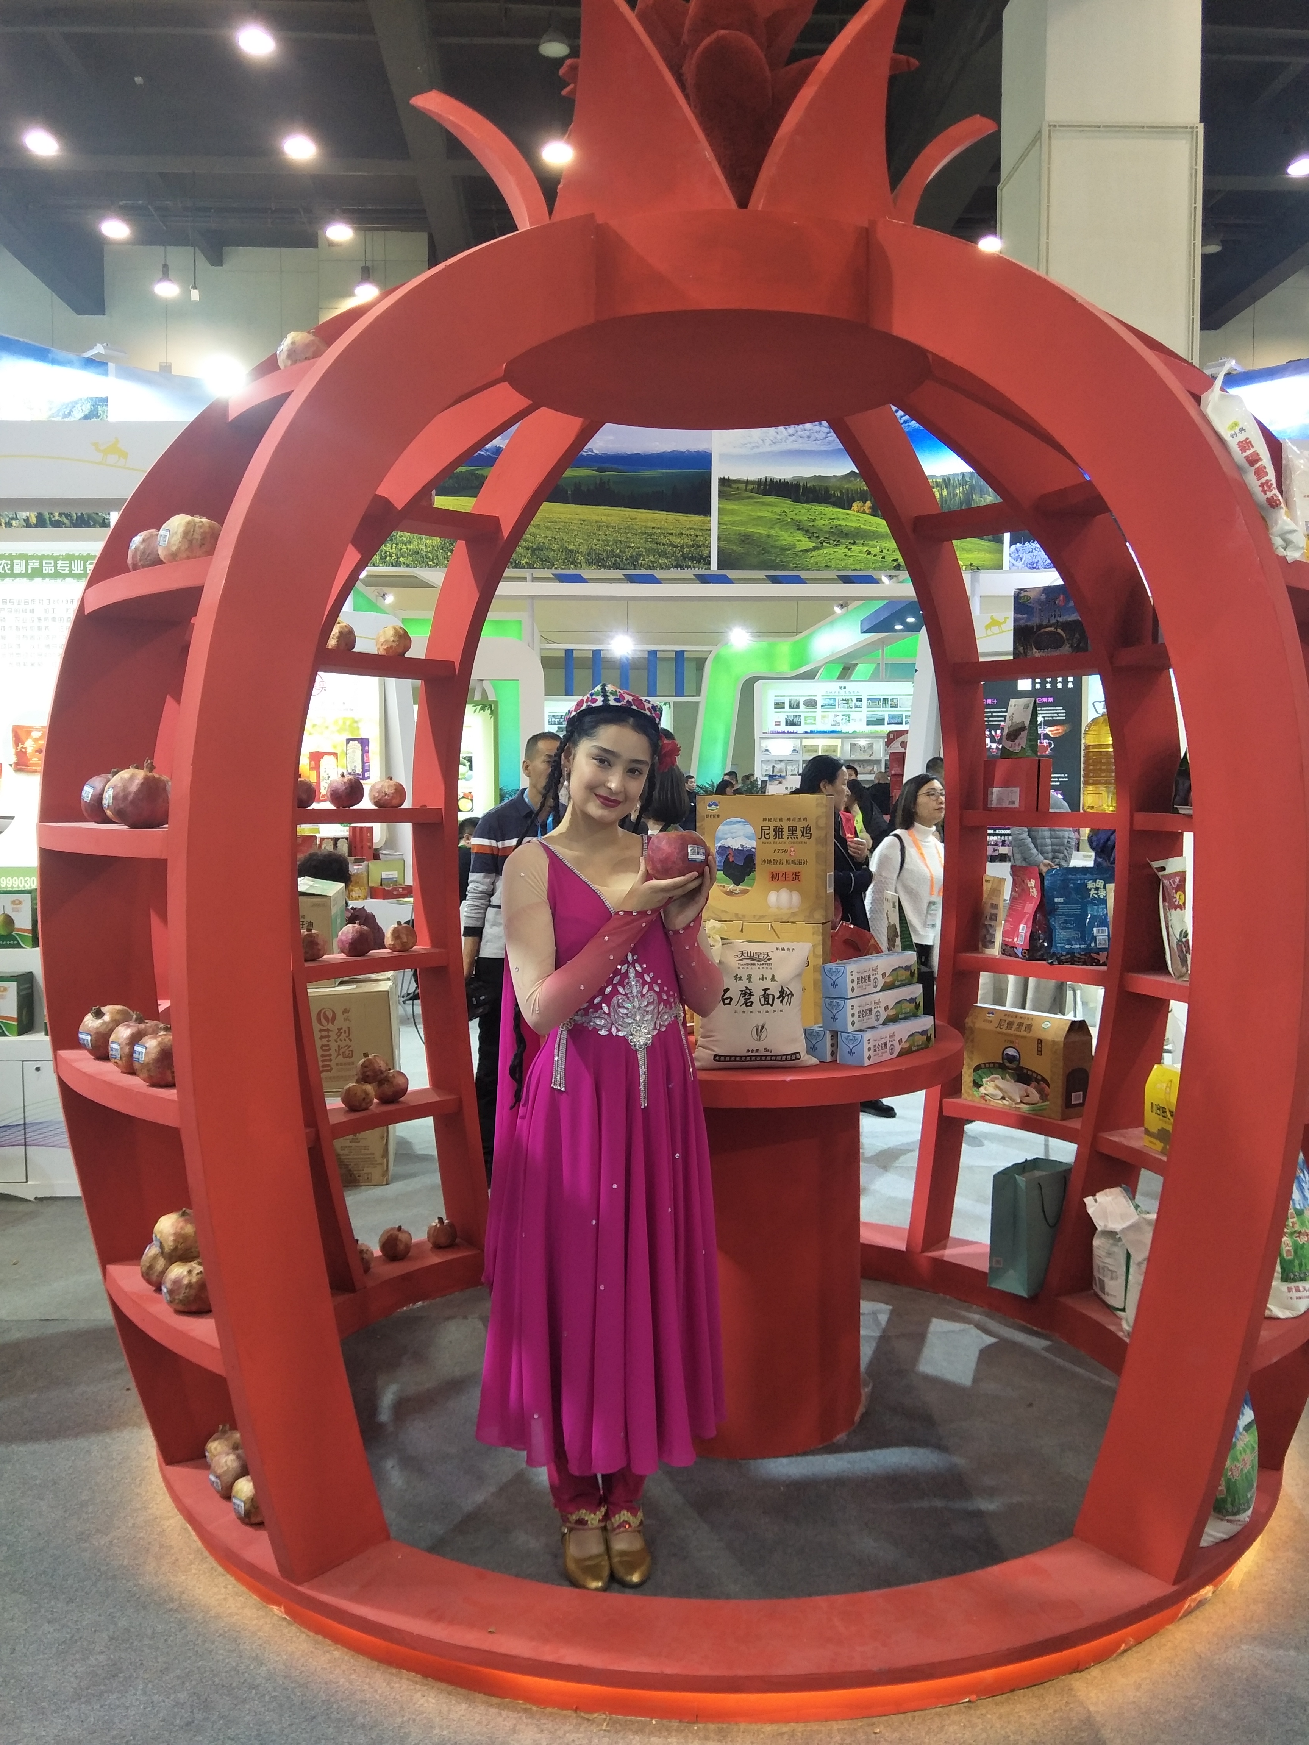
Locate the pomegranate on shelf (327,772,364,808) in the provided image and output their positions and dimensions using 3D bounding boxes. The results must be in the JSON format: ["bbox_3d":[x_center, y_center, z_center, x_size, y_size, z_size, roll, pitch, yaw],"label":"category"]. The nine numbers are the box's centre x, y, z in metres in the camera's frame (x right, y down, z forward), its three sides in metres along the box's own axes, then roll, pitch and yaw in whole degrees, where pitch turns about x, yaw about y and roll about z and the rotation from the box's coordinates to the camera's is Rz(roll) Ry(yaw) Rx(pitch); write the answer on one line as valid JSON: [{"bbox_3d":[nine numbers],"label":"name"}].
[{"bbox_3d":[-0.893,-0.232,3.493,0.103,0.102,0.103,-1,4,-14],"label":"pomegranate on shelf"}]

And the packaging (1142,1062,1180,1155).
[{"bbox_3d":[1.341,0.612,3.054,0.085,0.210,0.190,-1,4,-18],"label":"packaging"}]

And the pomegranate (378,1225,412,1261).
[{"bbox_3d":[-0.752,1.068,3.517,0.095,0.102,0.095,0,4,0],"label":"pomegranate"}]

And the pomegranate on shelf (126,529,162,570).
[{"bbox_3d":[-0.905,-0.572,2.160,0.090,0.085,0.090,0,4,0],"label":"pomegranate on shelf"}]

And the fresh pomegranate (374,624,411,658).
[{"bbox_3d":[-0.753,-0.666,3.500,0.104,0.097,0.104,0,4,0],"label":"fresh pomegranate"}]

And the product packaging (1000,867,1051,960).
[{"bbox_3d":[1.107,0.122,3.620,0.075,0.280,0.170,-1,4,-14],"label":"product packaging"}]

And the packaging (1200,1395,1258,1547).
[{"bbox_3d":[1.026,1.063,2.272,0.200,0.320,0.120,-2,4,-33],"label":"packaging"}]

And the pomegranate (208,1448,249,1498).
[{"bbox_3d":[-0.830,1.180,2.371,0.090,0.087,0.090,0,4,0],"label":"pomegranate"}]

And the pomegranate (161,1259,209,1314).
[{"bbox_3d":[-0.831,0.742,2.162,0.096,0.092,0.096,0,4,0],"label":"pomegranate"}]

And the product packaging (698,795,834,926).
[{"bbox_3d":[0.254,-0.031,2.752,0.286,0.281,0.150,1,4,15],"label":"product packaging"}]

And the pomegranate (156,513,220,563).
[{"bbox_3d":[-0.794,-0.572,2.080,0.110,0.092,0.110,0,4,0],"label":"pomegranate"}]

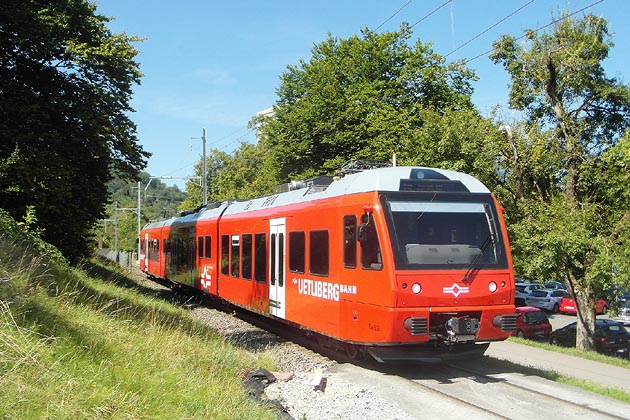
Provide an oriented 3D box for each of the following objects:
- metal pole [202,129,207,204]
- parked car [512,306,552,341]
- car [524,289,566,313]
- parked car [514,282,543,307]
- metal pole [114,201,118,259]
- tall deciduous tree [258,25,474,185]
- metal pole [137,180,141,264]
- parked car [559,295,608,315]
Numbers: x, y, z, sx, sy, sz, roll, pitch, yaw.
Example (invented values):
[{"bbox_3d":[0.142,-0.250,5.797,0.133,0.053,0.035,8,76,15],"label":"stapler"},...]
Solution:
[{"bbox_3d":[-7.513,-0.435,49.000,0.200,10.250,0.200,1,-3,-19],"label":"metal pole"},{"bbox_3d":[9.246,5.100,33.000,1.600,1.400,3.750,0,-3,-14],"label":"parked car"},{"bbox_3d":[15.618,5.614,46.300,4.650,1.480,1.830,2,-4,-45],"label":"car"},{"bbox_3d":[15.046,5.679,49.400,4.500,1.660,1.830,2,-4,-45],"label":"parked car"},{"bbox_3d":[-34.206,3.485,124.000,0.200,9.700,0.200,1,-3,-19],"label":"metal pole"},{"bbox_3d":[3.230,-2.883,45.000,13.800,17.700,13.300,1,-3,-19],"label":"tall deciduous tree"},{"bbox_3d":[-21.552,1.590,88.000,0.200,9.900,0.200,1,-3,-19],"label":"metal pole"},{"bbox_3d":[16.387,5.477,43.300,3.850,1.450,1.680,2,-4,-41],"label":"parked car"}]

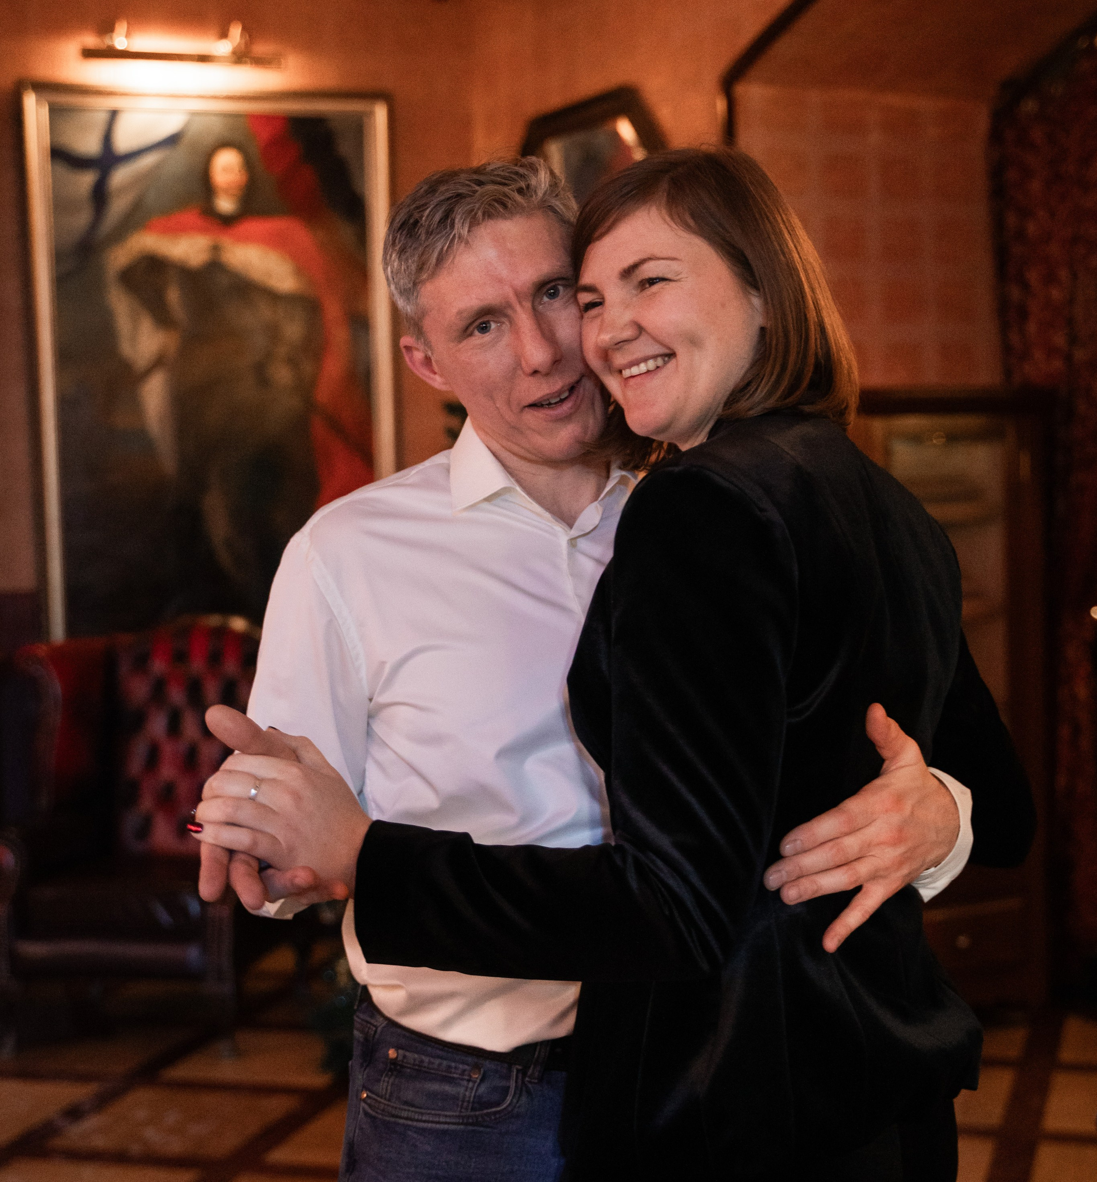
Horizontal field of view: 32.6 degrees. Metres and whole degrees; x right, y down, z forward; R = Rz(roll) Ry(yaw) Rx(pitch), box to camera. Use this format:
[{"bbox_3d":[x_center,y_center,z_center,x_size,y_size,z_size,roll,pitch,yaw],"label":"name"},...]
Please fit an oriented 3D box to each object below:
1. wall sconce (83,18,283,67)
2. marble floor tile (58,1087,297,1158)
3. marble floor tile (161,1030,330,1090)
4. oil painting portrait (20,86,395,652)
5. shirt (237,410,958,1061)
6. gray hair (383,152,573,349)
[{"bbox_3d":[-1.087,-1.627,5.559,0.582,0.115,0.180,-3,4,-22],"label":"wall sconce"},{"bbox_3d":[-0.835,1.205,4.265,0.430,0.015,0.415,-1,4,16],"label":"marble floor tile"},{"bbox_3d":[-0.697,1.170,4.731,0.430,0.015,0.420,-1,4,16],"label":"marble floor tile"},{"bbox_3d":[-0.983,-0.634,5.719,1.128,1.715,0.070,-3,4,-22],"label":"oil painting portrait"},{"bbox_3d":[0.050,0.115,1.580,0.610,0.520,0.380,-3,4,-20],"label":"shirt"},{"bbox_3d":[-0.055,-0.280,1.600,0.170,0.170,0.200,-14,2,-10],"label":"gray hair"}]

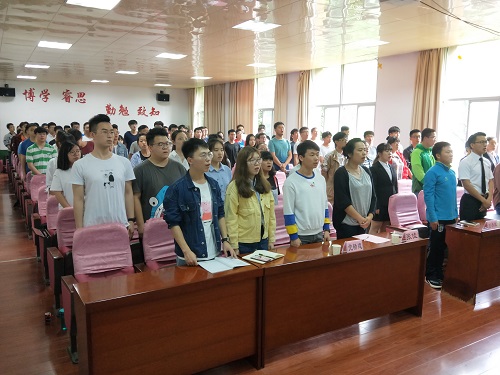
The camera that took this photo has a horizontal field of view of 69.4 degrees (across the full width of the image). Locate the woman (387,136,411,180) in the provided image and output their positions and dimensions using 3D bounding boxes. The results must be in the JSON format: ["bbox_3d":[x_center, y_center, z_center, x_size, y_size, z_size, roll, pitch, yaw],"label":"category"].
[{"bbox_3d":[2.446,-0.051,6.137,0.460,1.600,0.300,-5,11,-30],"label":"woman"}]

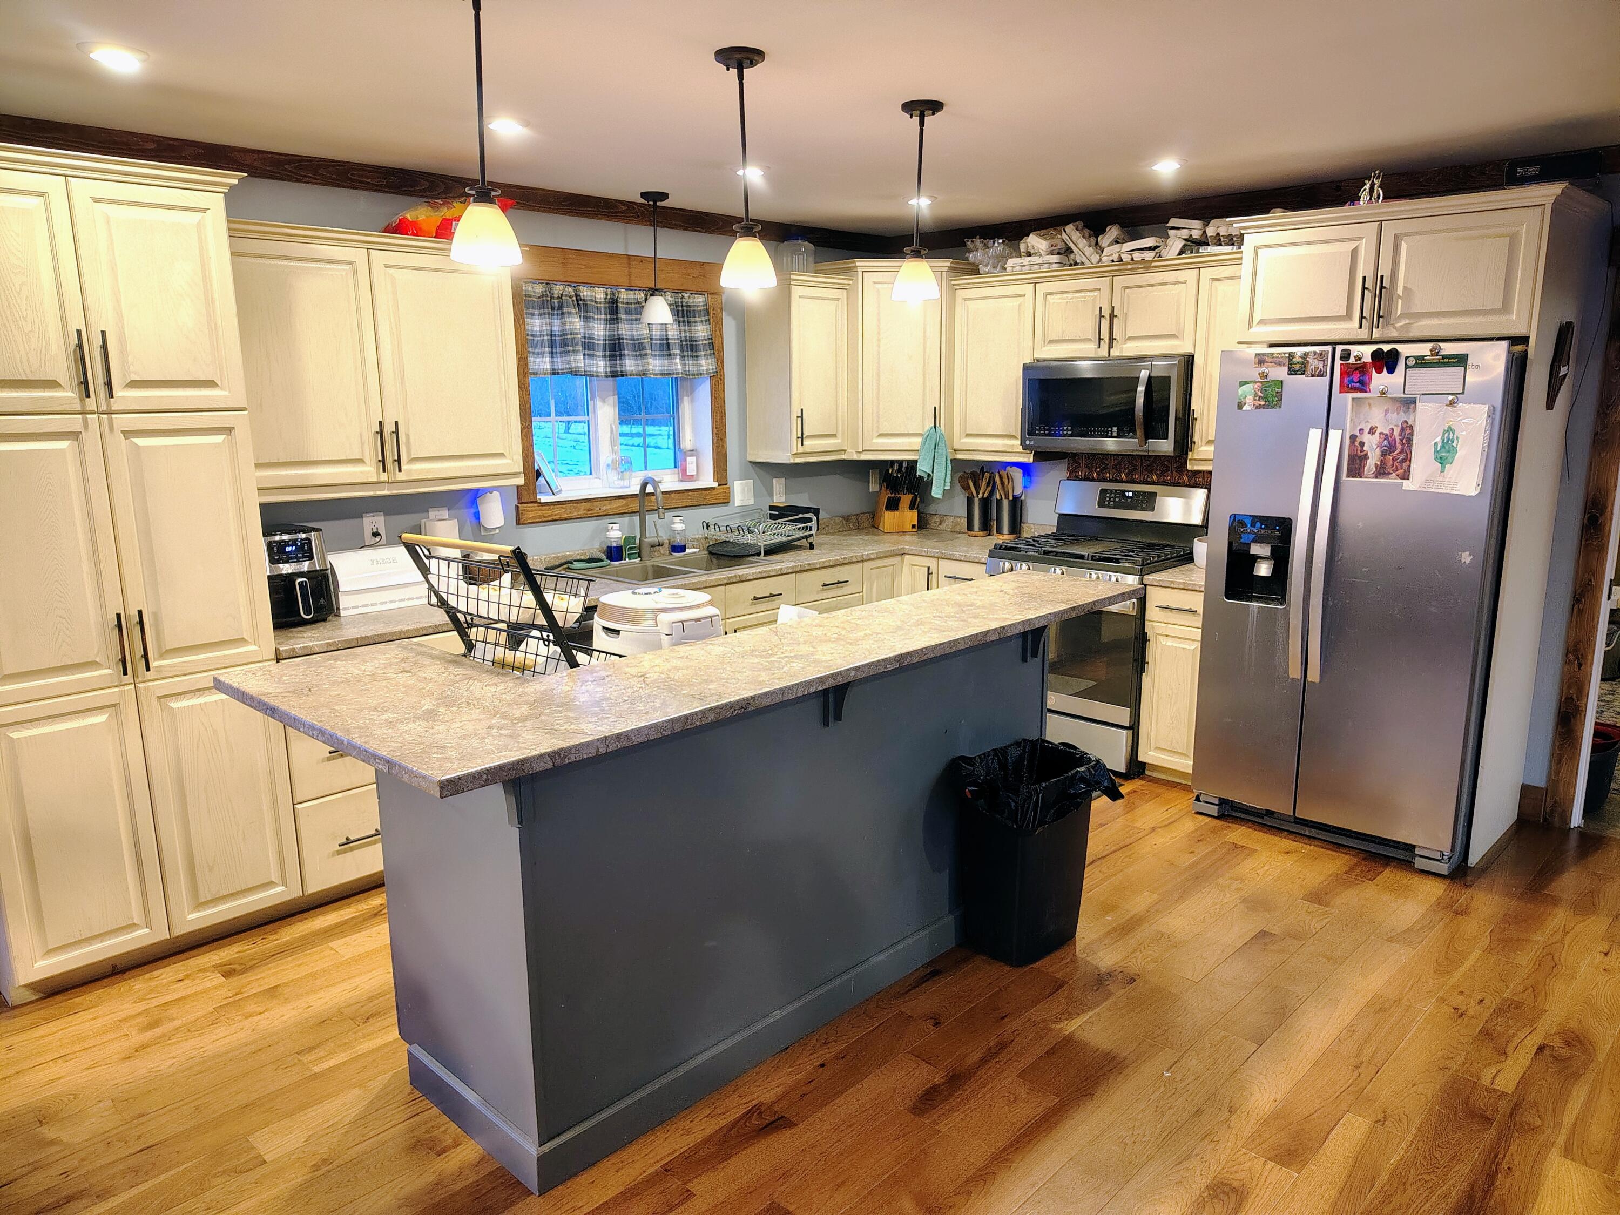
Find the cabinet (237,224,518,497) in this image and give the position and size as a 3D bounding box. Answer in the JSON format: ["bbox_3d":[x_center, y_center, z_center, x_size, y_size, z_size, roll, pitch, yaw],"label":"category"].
[{"bbox_3d":[-1.563,-0.835,3.920,0.369,0.862,1.107,10,15,42],"label":"cabinet"}]

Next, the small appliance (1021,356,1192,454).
[{"bbox_3d":[1.383,-0.914,5.079,0.759,0.408,0.420,10,15,42],"label":"small appliance"}]

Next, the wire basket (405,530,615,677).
[{"bbox_3d":[-0.691,0.021,2.729,0.420,0.415,0.400,8,14,37],"label":"wire basket"}]

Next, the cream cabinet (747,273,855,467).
[{"bbox_3d":[-0.056,-1.156,5.488,0.369,0.866,0.430,10,15,42],"label":"cream cabinet"}]

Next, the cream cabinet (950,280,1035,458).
[{"bbox_3d":[0.973,-1.158,5.473,0.470,0.863,0.361,10,15,42],"label":"cream cabinet"}]

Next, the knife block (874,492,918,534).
[{"bbox_3d":[0.462,-0.530,5.987,0.170,0.235,0.210,-2,11,-7],"label":"knife block"}]

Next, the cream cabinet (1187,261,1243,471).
[{"bbox_3d":[1.785,-0.984,4.616,0.295,0.825,0.350,10,15,43],"label":"cream cabinet"}]

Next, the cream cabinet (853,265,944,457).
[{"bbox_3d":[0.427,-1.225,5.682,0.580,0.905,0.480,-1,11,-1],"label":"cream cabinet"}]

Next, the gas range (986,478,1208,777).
[{"bbox_3d":[1.293,0.059,5.164,0.756,1.200,0.685,10,15,42],"label":"gas range"}]

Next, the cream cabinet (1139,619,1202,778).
[{"bbox_3d":[1.705,0.370,4.792,0.300,0.690,0.605,10,15,43],"label":"cream cabinet"}]

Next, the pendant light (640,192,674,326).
[{"bbox_3d":[-0.637,-1.441,4.663,0.140,0.520,0.140,-1,11,-1],"label":"pendant light"}]

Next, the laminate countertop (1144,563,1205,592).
[{"bbox_3d":[1.695,-0.131,4.692,0.315,0.038,0.615,10,15,43],"label":"laminate countertop"}]

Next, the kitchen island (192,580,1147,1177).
[{"bbox_3d":[-0.125,0.558,3.062,0.960,1.055,2.365,10,15,42],"label":"kitchen island"}]

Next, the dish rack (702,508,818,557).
[{"bbox_3d":[-0.254,-0.350,5.295,0.410,0.160,0.390,10,15,42],"label":"dish rack"}]

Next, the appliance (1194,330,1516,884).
[{"bbox_3d":[2.064,-0.061,4.178,0.913,1.765,0.780,10,15,43],"label":"appliance"}]

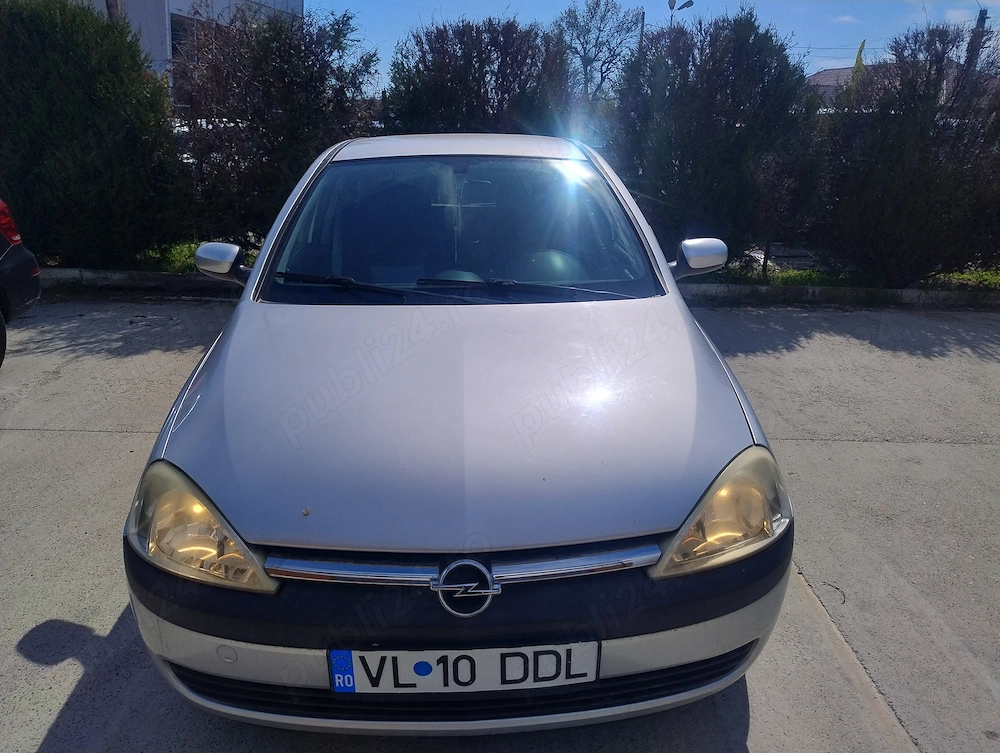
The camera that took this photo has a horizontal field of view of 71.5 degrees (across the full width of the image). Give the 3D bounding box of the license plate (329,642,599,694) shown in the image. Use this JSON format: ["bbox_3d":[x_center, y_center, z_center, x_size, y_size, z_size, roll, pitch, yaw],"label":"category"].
[{"bbox_3d":[-0.065,0.571,1.369,0.525,0.113,0.030,-1,20,-2],"label":"license plate"}]

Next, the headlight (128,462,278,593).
[{"bbox_3d":[-0.645,0.309,1.510,0.390,0.200,0.250,2,21,7],"label":"headlight"}]

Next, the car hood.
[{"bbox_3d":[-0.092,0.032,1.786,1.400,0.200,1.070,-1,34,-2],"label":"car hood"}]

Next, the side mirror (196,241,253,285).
[{"bbox_3d":[-0.968,-0.394,2.433,0.195,0.145,0.120,-1,18,-2],"label":"side mirror"}]

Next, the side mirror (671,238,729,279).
[{"bbox_3d":[0.713,-0.421,2.494,0.195,0.145,0.120,-1,18,-2],"label":"side mirror"}]

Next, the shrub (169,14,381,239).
[{"bbox_3d":[-2.309,-2.305,7.029,1.900,2.320,1.500,2,19,5],"label":"shrub"}]

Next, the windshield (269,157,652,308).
[{"bbox_3d":[-0.128,-0.534,2.403,1.320,0.150,0.914,-1,49,-2],"label":"windshield"}]

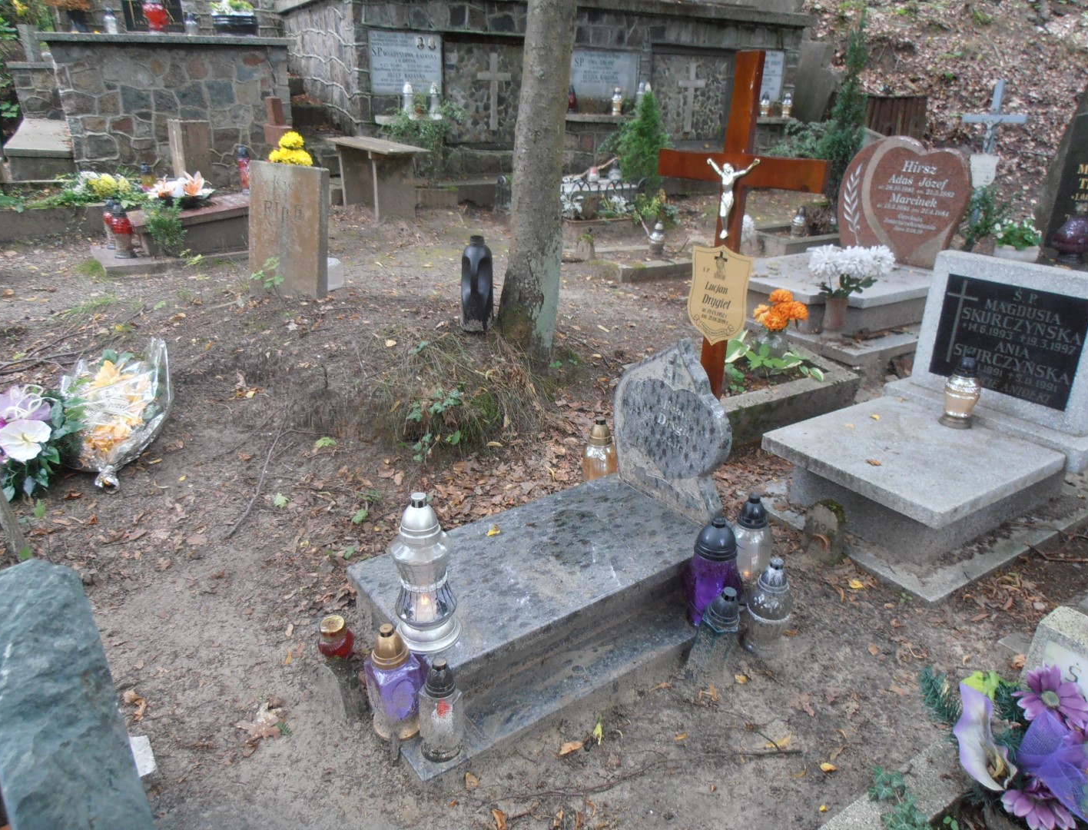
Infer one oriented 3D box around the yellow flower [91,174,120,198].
[{"bbox_3d":[-2.859,-1.496,5.000,0.160,0.145,0.150,-10,26,-27],"label":"yellow flower"}]

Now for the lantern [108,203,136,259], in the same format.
[{"bbox_3d":[-2.554,-1.113,4.650,0.127,0.310,0.127,-11,23,-28],"label":"lantern"}]

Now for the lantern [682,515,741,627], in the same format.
[{"bbox_3d":[0.438,0.393,1.984,0.145,0.293,0.145,2,23,0],"label":"lantern"}]

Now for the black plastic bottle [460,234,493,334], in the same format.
[{"bbox_3d":[-0.284,-0.555,3.250,0.118,0.395,0.120,7,22,17],"label":"black plastic bottle"}]

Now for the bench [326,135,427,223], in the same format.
[{"bbox_3d":[-1.195,-1.712,5.537,0.360,0.450,1.300,-12,26,-29],"label":"bench"}]

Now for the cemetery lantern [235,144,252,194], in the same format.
[{"bbox_3d":[-2.125,-1.741,5.450,0.100,0.340,0.100,-8,22,-21],"label":"cemetery lantern"}]

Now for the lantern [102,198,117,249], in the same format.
[{"bbox_3d":[-2.719,-1.210,4.850,0.125,0.315,0.125,-11,24,-29],"label":"lantern"}]

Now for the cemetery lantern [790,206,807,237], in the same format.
[{"bbox_3d":[1.815,-1.373,5.450,0.115,0.215,0.115,8,22,18],"label":"cemetery lantern"}]

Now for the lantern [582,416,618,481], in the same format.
[{"bbox_3d":[0.210,0.135,2.917,0.130,0.270,0.130,2,21,4],"label":"lantern"}]

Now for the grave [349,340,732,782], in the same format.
[{"bbox_3d":[0.029,0.242,1.884,1.042,0.705,0.542,-15,29,-33],"label":"grave"}]

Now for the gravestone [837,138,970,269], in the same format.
[{"bbox_3d":[2.105,-1.255,4.472,0.100,0.710,0.780,-11,23,-28],"label":"gravestone"}]

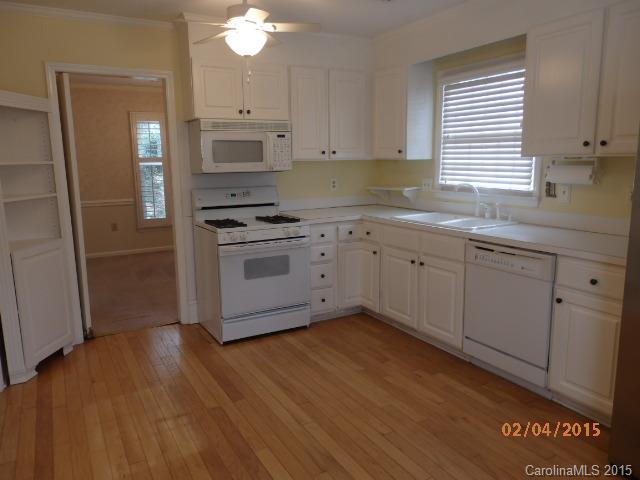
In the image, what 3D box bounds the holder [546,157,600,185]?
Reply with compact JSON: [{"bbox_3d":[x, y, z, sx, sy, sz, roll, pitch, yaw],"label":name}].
[{"bbox_3d":[1.556,-0.427,2.841,0.125,0.161,0.295,-6,11,-29],"label":"holder"}]

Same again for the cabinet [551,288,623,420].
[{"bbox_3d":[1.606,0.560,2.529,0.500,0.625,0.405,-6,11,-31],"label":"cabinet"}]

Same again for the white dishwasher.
[{"bbox_3d":[1.367,0.401,2.966,0.600,0.793,0.610,-6,11,-31],"label":"white dishwasher"}]

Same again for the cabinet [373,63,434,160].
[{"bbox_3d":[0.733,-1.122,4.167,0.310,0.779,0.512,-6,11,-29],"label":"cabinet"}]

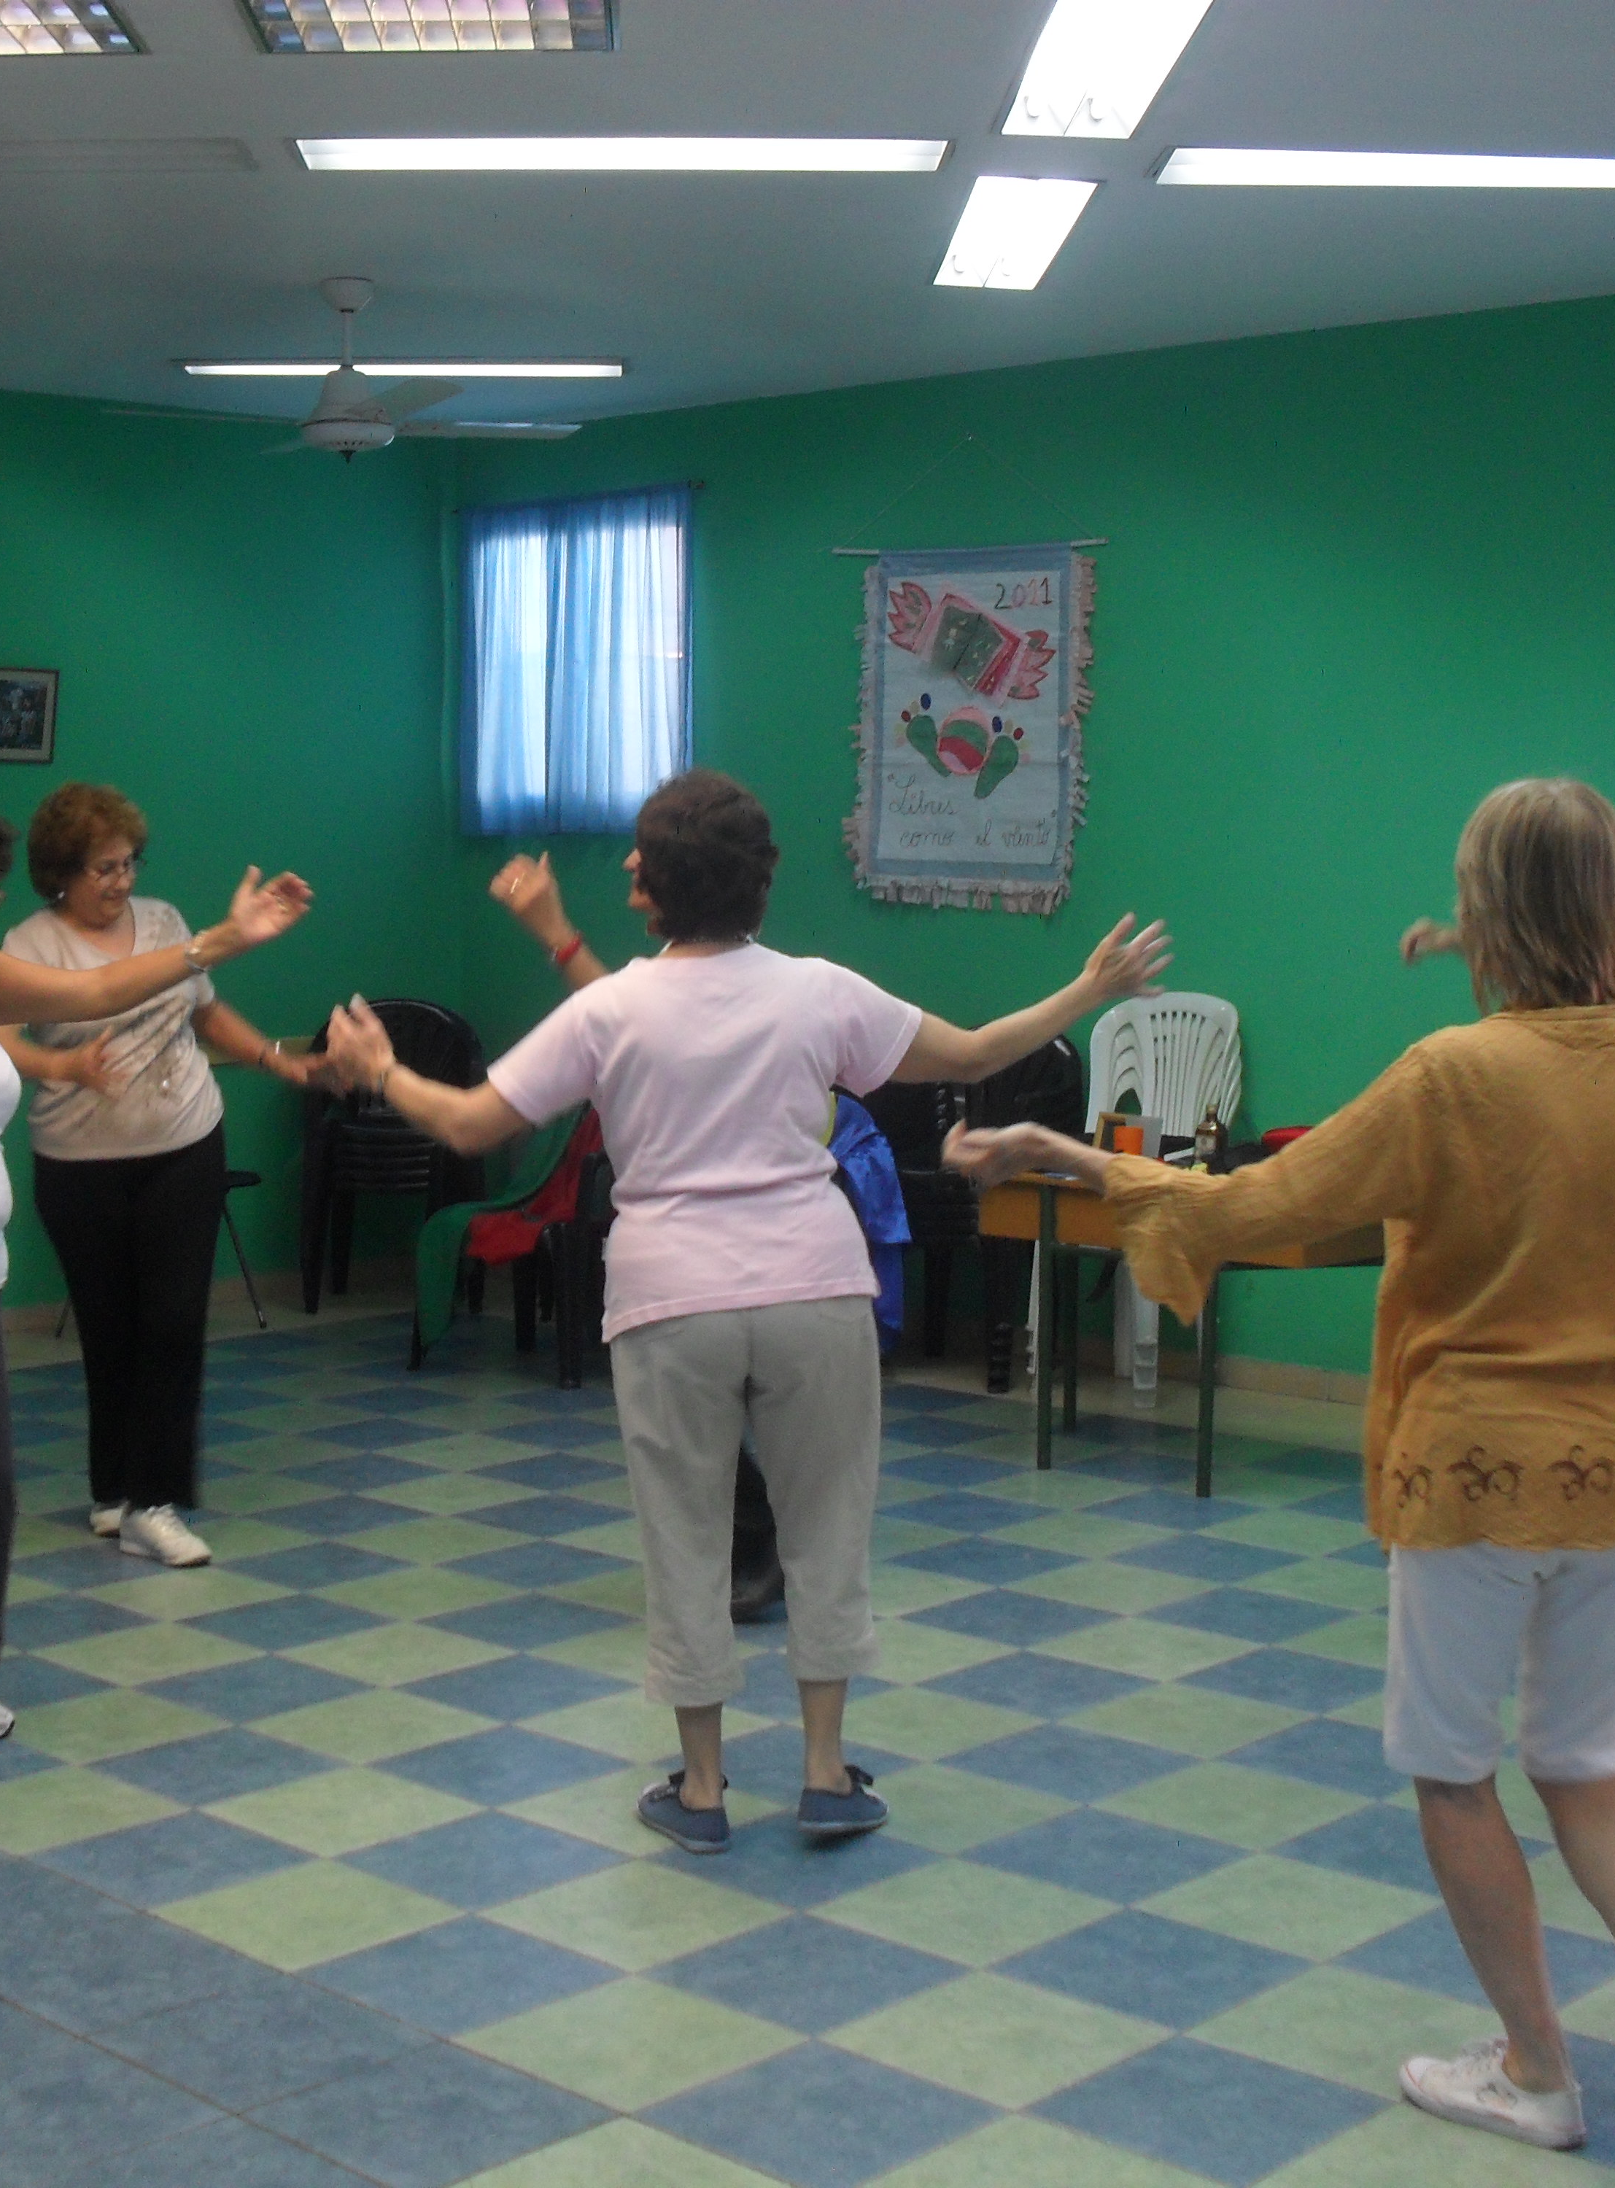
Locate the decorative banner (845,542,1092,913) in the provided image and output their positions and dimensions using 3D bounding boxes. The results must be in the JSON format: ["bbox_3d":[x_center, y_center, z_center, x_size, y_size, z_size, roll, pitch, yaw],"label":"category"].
[{"bbox_3d":[0.463,-1.080,8.702,0.860,1.050,0.040,4,5,37],"label":"decorative banner"}]

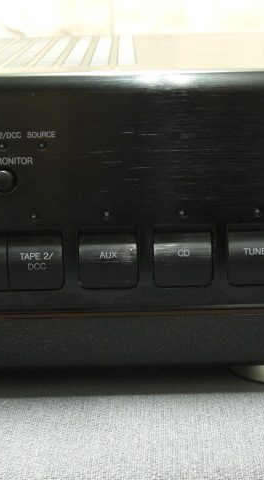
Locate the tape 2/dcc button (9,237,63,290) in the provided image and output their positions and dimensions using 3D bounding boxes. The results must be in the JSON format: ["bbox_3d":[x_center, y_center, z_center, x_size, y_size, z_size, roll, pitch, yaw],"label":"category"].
[{"bbox_3d":[-0.038,0.009,0.463,0.019,0.020,0.008,-1,13,0],"label":"tape 2/dcc button"}]

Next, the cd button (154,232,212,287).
[{"bbox_3d":[0.020,0.008,0.463,0.022,0.019,0.008,-1,13,0],"label":"cd button"}]

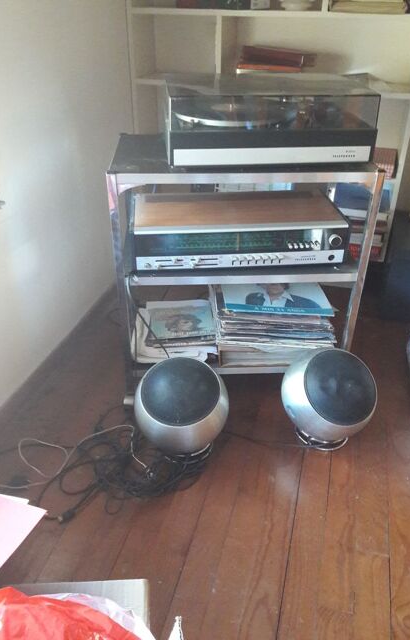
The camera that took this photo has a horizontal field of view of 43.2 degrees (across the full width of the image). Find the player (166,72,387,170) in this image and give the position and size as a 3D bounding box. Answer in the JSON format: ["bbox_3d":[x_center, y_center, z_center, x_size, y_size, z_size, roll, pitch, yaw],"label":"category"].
[{"bbox_3d":[0.148,-0.544,1.378,0.491,0.157,0.388,-2,32,-4],"label":"player"}]

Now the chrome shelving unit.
[{"bbox_3d":[0.089,-0.154,1.550,0.655,0.686,0.378,-1,32,-2],"label":"chrome shelving unit"}]

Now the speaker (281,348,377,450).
[{"bbox_3d":[0.331,0.204,1.387,0.246,0.253,0.246,-14,35,-22],"label":"speaker"}]

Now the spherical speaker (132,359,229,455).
[{"bbox_3d":[-0.060,0.227,1.354,0.244,0.247,0.244,0,32,0],"label":"spherical speaker"}]

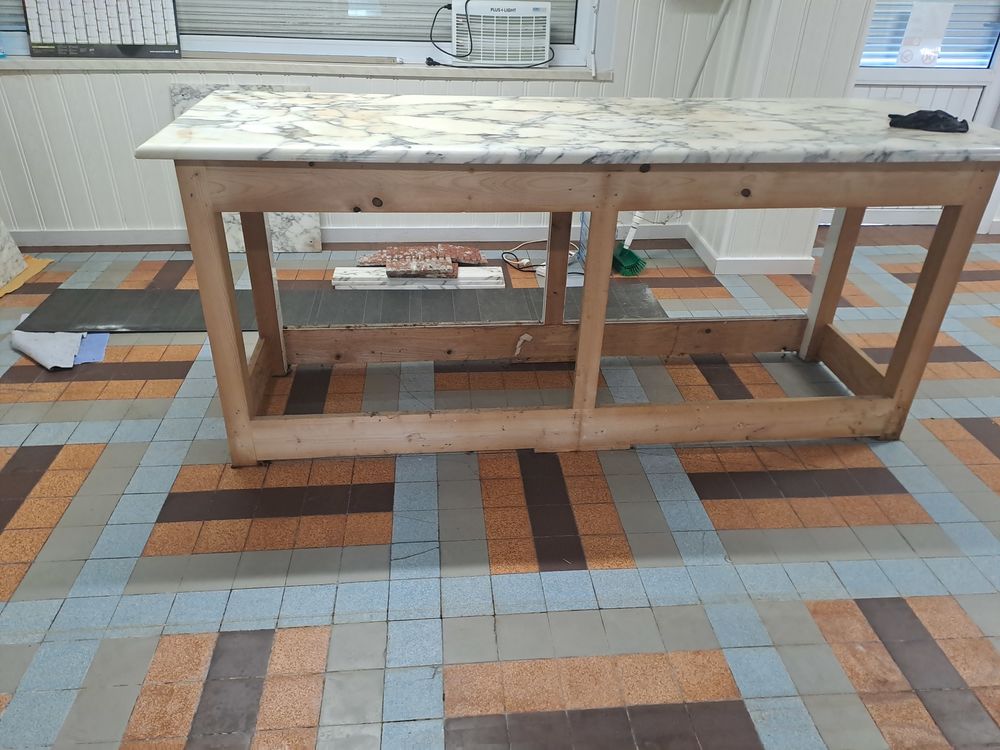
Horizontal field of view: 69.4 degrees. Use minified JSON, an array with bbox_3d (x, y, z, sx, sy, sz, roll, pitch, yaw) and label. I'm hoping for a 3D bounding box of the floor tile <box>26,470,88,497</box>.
[{"bbox_3d":[-1.210,0.303,1.987,0.120,0.010,0.120,-1,30,-5],"label":"floor tile"}]

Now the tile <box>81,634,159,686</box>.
[{"bbox_3d":[-0.787,0.598,1.507,0.120,0.010,0.120,-1,30,-5],"label":"tile"}]

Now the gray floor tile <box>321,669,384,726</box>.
[{"bbox_3d":[-0.293,0.648,1.448,0.120,0.010,0.120,-1,30,-5],"label":"gray floor tile"}]

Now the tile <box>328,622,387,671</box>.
[{"bbox_3d":[-0.313,0.601,1.594,0.122,0.010,0.122,-1,31,-5],"label":"tile"}]

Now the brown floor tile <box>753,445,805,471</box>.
[{"bbox_3d":[0.841,0.253,2.184,0.120,0.010,0.120,-1,30,-5],"label":"brown floor tile"}]

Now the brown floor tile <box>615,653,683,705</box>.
[{"bbox_3d":[0.318,0.656,1.560,0.124,0.010,0.124,-1,31,-5],"label":"brown floor tile"}]

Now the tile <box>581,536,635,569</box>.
[{"bbox_3d":[0.282,0.463,1.879,0.124,0.010,0.124,-1,31,-5],"label":"tile"}]

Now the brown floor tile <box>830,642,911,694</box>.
[{"bbox_3d":[0.670,0.533,1.314,0.101,0.010,0.101,-1,30,-5],"label":"brown floor tile"}]

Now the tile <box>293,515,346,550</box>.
[{"bbox_3d":[-0.476,0.417,1.915,0.124,0.010,0.124,-1,31,-5],"label":"tile"}]

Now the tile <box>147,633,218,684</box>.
[{"bbox_3d":[-0.664,0.596,1.516,0.120,0.010,0.120,-1,30,-5],"label":"tile"}]

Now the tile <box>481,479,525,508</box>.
[{"bbox_3d":[0.010,0.341,2.069,0.124,0.010,0.124,-1,31,-5],"label":"tile"}]

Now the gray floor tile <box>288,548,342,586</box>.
[{"bbox_3d":[-0.383,0.403,1.503,0.103,0.011,0.103,-1,31,-5],"label":"gray floor tile"}]

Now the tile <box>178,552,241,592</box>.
[{"bbox_3d":[-0.708,0.485,1.771,0.122,0.010,0.122,-1,31,-5],"label":"tile"}]

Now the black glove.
[{"bbox_3d":[1.420,-0.849,2.407,0.218,0.040,0.110,8,31,10],"label":"black glove"}]

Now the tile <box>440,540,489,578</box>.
[{"bbox_3d":[-0.091,0.470,1.829,0.122,0.010,0.122,-1,31,-5],"label":"tile"}]

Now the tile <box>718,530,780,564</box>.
[{"bbox_3d":[0.651,0.454,1.892,0.122,0.010,0.122,-1,31,-5],"label":"tile"}]

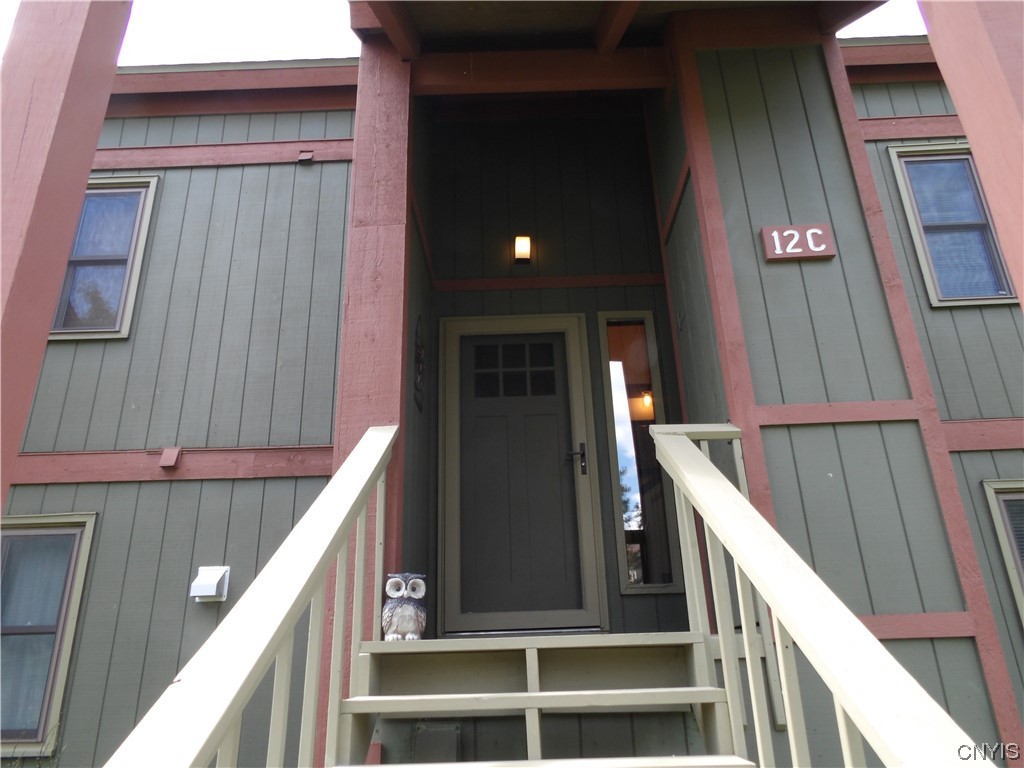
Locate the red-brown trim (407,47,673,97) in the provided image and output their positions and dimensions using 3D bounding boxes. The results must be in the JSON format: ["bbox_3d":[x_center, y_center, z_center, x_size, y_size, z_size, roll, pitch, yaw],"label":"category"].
[{"bbox_3d":[0.168,-1.935,4.396,1.580,0.254,0.085,-2,-22,0],"label":"red-brown trim"}]

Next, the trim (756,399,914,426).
[{"bbox_3d":[1.473,0.134,3.223,0.714,0.095,0.028,-2,-22,0],"label":"trim"}]

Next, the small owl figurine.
[{"bbox_3d":[-0.409,0.853,2.715,0.168,0.248,0.150,2,-22,-11],"label":"small owl figurine"}]

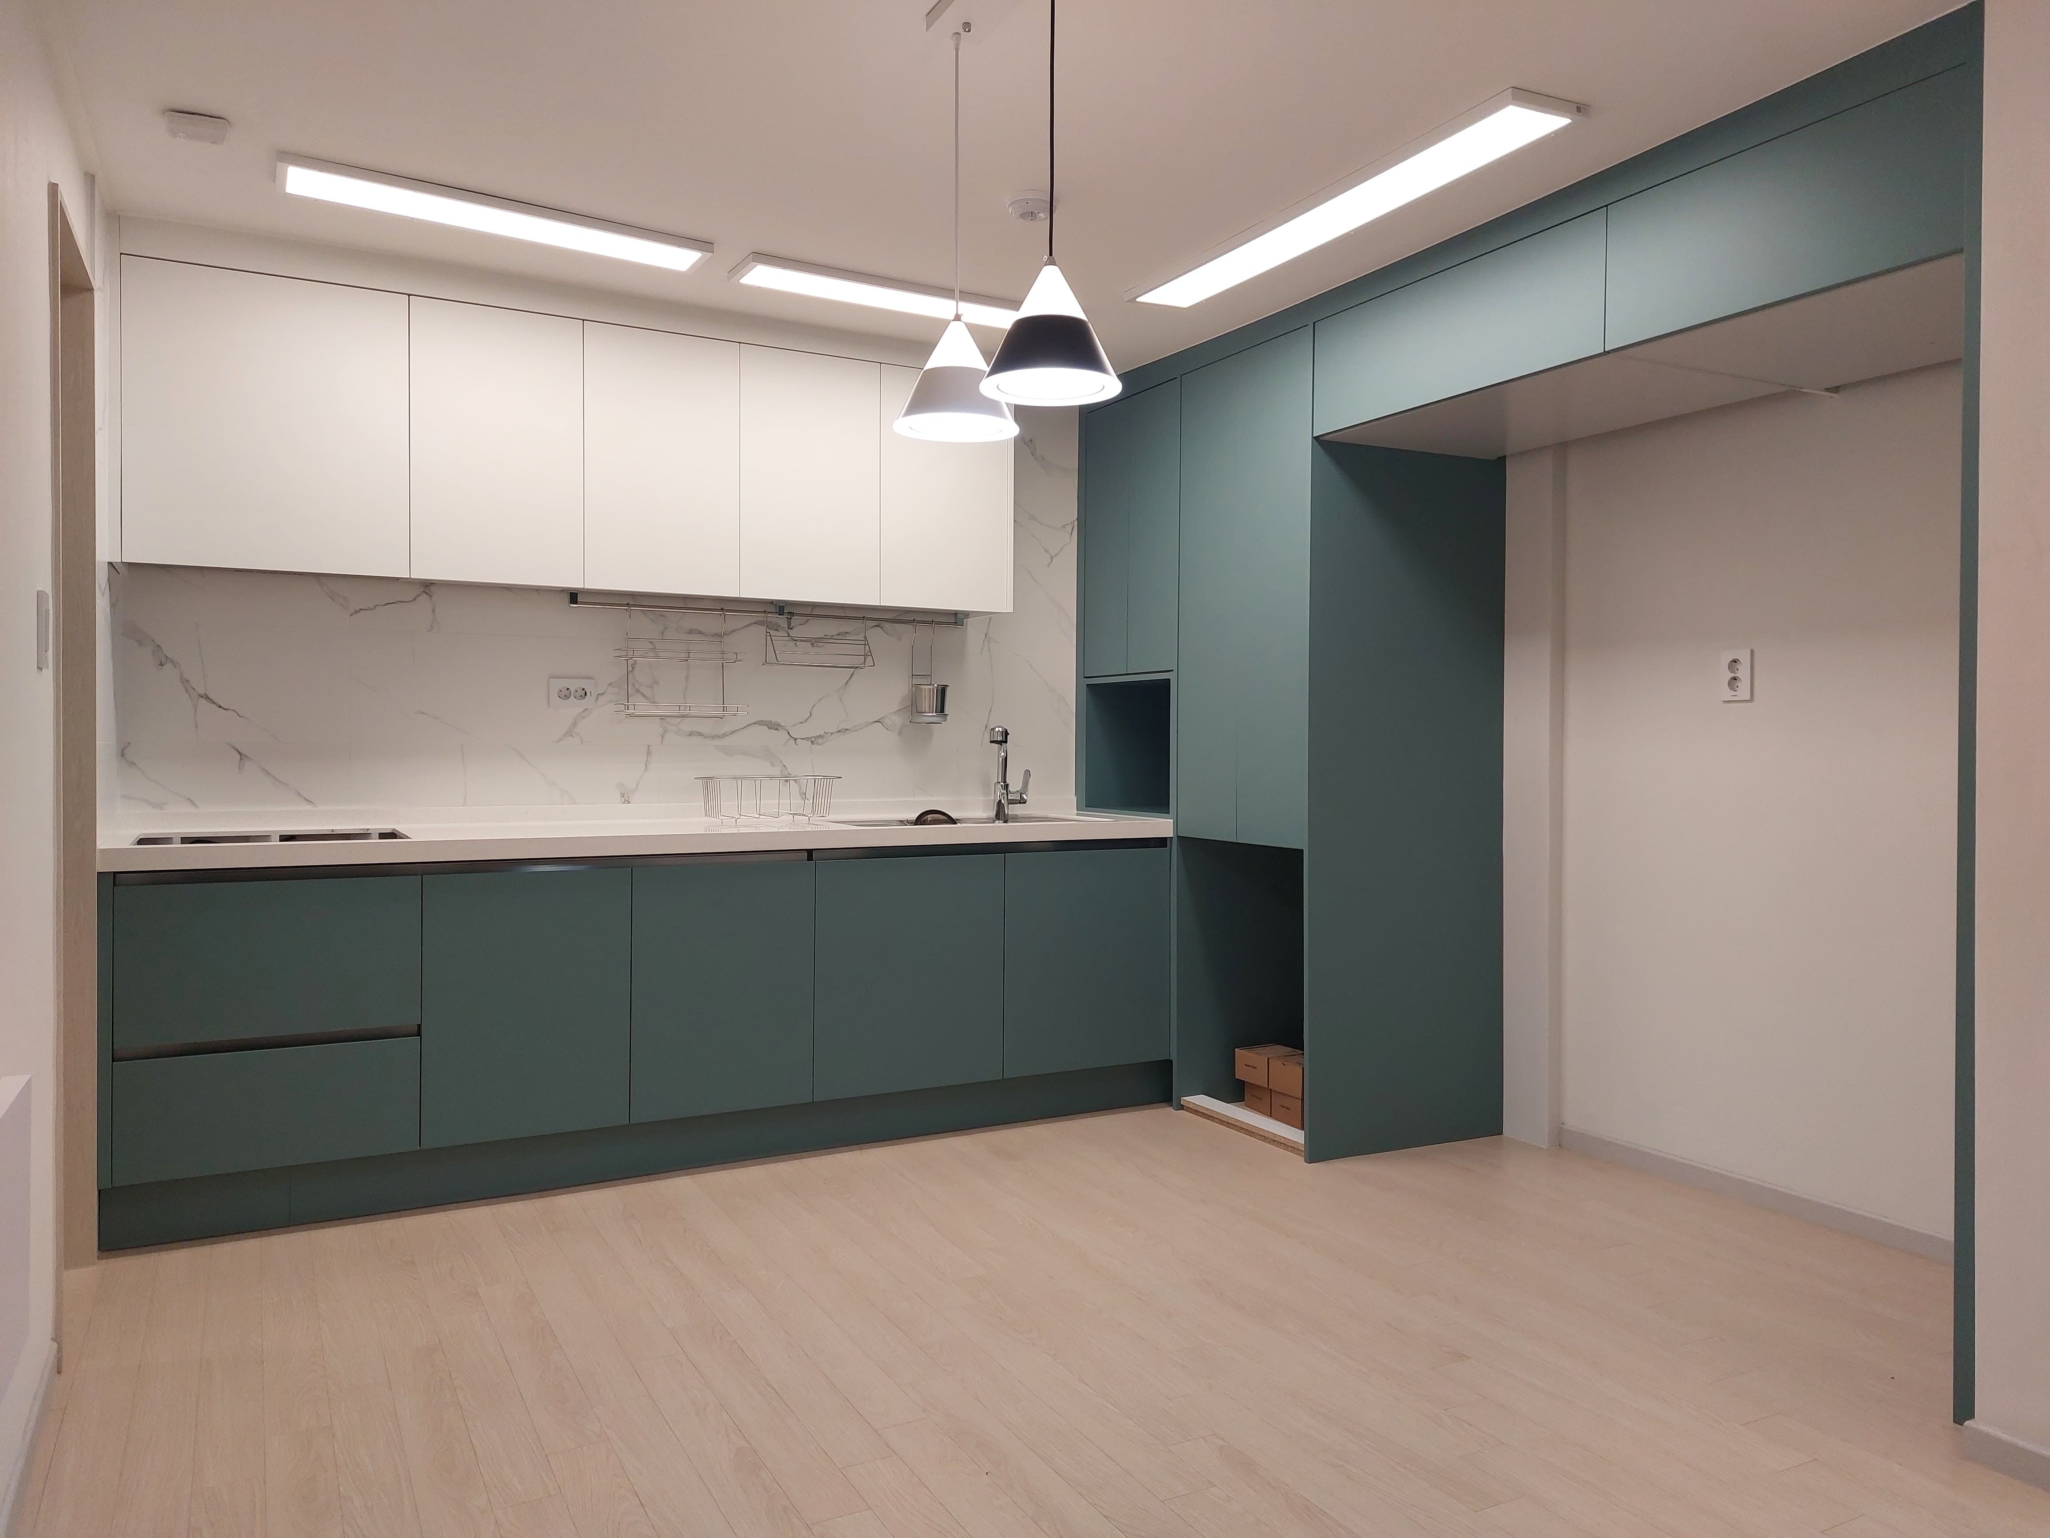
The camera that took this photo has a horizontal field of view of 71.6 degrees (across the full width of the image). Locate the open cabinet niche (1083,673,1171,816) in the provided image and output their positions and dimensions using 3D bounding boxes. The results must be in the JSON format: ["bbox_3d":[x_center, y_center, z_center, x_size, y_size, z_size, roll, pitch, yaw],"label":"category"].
[{"bbox_3d":[0.533,-0.071,4.653,0.469,0.415,0.508,0,1,-28],"label":"open cabinet niche"}]

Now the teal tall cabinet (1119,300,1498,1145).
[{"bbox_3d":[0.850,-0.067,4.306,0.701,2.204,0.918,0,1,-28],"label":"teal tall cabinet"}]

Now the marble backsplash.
[{"bbox_3d":[-1.038,-0.519,4.170,2.756,1.326,0.020,0,1,-28],"label":"marble backsplash"}]

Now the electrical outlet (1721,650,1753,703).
[{"bbox_3d":[1.736,-0.229,3.475,0.013,0.122,0.075,0,1,-28],"label":"electrical outlet"}]

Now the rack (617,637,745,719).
[{"bbox_3d":[-0.986,-0.262,4.089,0.347,0.230,0.129,0,1,-28],"label":"rack"}]

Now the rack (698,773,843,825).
[{"bbox_3d":[-0.727,0.089,4.001,0.357,0.133,0.199,0,1,-28],"label":"rack"}]

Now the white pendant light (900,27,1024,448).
[{"bbox_3d":[-0.113,-0.884,2.335,0.208,0.660,0.208,0,1,0],"label":"white pendant light"}]

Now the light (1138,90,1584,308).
[{"bbox_3d":[0.655,-1.226,3.180,0.197,0.029,1.308,0,1,-28],"label":"light"}]

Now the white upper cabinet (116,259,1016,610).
[{"bbox_3d":[-1.129,-0.819,3.909,2.287,0.692,0.373,0,1,-28],"label":"white upper cabinet"}]

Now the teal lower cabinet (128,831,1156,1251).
[{"bbox_3d":[-0.899,0.622,3.933,2.743,0.827,0.586,0,1,-28],"label":"teal lower cabinet"}]

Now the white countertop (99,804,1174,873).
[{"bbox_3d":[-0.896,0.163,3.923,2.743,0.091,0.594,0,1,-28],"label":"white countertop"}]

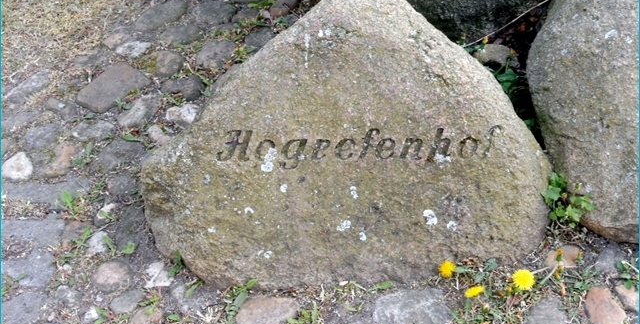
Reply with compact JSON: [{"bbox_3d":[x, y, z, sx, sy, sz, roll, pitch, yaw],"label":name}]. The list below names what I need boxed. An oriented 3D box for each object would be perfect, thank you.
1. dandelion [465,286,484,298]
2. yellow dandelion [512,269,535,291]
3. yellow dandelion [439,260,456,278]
[{"bbox_3d":[0.302,0.255,1.700,0.039,0.015,0.039,-16,12,13],"label":"dandelion"},{"bbox_3d":[0.403,0.233,1.720,0.043,0.020,0.043,0,53,0],"label":"yellow dandelion"},{"bbox_3d":[0.257,0.216,1.750,0.036,0.020,0.036,-4,49,4],"label":"yellow dandelion"}]

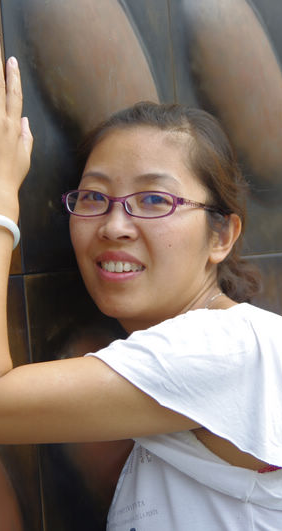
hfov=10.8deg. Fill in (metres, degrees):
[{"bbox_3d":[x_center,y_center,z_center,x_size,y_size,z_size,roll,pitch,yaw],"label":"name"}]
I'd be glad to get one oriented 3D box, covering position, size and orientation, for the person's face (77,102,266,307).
[{"bbox_3d":[0.022,-0.058,1.540,0.160,0.220,0.185,0,-9,21],"label":"person's face"}]

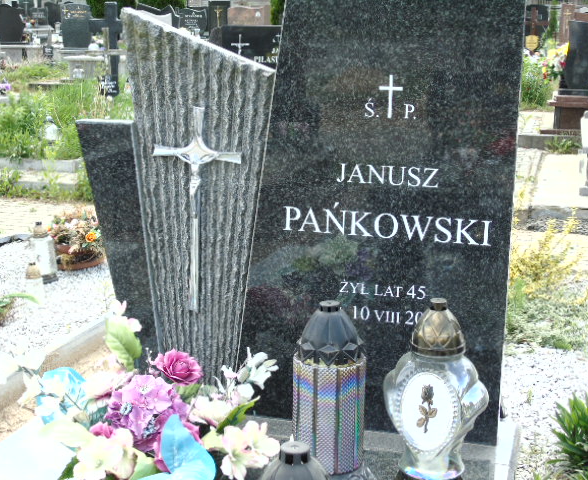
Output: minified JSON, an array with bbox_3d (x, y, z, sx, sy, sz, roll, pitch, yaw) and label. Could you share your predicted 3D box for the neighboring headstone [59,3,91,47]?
[{"bbox_3d":[-3.934,-3.853,18.000,0.485,0.800,0.100,2,15,6],"label":"neighboring headstone"}]

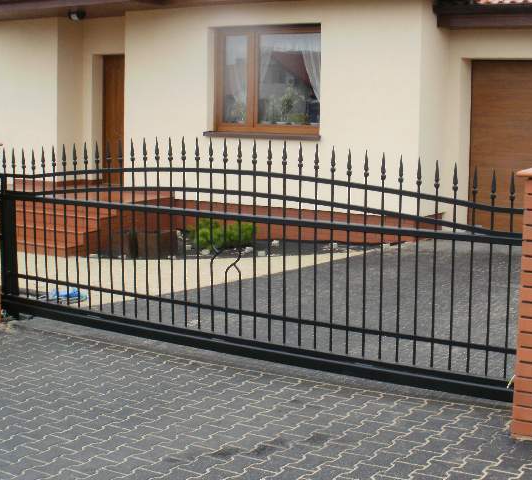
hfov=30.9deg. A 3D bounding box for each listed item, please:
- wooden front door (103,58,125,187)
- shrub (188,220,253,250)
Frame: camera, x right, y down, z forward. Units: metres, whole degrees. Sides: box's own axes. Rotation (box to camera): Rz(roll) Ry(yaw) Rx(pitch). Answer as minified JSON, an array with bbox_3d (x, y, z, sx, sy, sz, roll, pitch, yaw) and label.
[{"bbox_3d":[-2.150,-1.855,14.850,0.970,2.060,0.090,6,9,33],"label":"wooden front door"},{"bbox_3d":[-0.573,-0.085,12.150,0.860,0.440,0.780,6,9,33],"label":"shrub"}]

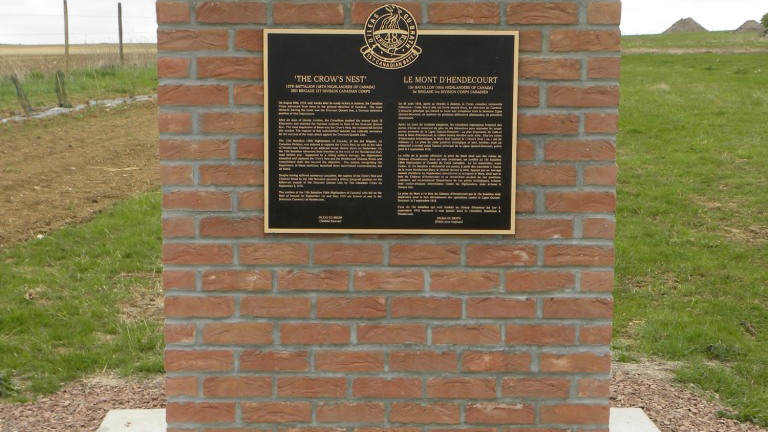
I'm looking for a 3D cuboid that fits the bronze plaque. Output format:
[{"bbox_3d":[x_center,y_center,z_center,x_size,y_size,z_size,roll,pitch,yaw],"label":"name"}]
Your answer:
[{"bbox_3d":[0.020,-0.266,4.047,0.755,0.649,0.025,0,9,-1],"label":"bronze plaque"}]

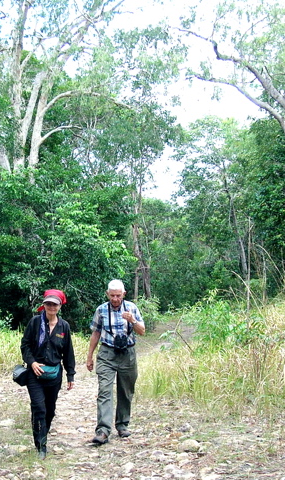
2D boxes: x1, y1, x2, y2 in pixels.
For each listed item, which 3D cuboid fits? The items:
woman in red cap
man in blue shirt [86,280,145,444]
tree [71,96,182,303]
[{"bbox_3d":[-0.985,1.350,6.900,0.580,1.680,0.500,0,-4,0],"label":"woman in red cap"},{"bbox_3d":[-0.295,1.300,7.300,0.620,1.740,0.500,0,-4,2],"label":"man in blue shirt"},{"bbox_3d":[-0.540,-1.150,21.500,3.400,6.600,3.200,0,-4,0],"label":"tree"}]

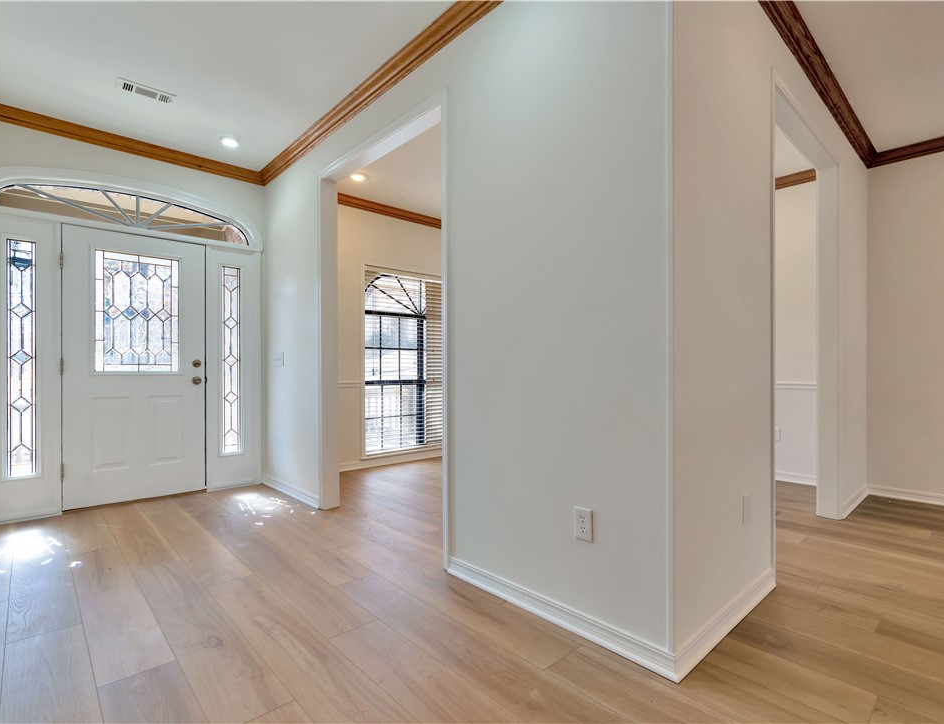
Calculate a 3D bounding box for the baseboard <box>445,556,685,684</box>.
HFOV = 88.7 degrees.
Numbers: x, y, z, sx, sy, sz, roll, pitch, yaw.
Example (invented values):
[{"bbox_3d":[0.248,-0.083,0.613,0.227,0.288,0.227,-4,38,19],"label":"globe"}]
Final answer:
[{"bbox_3d":[0.271,1.002,1.985,0.018,0.095,1.165,0,-1,-43],"label":"baseboard"}]

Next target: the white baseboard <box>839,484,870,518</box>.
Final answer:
[{"bbox_3d":[2.797,1.003,3.520,0.900,0.095,0.018,0,-1,-43],"label":"white baseboard"}]

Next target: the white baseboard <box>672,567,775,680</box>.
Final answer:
[{"bbox_3d":[1.039,0.999,1.916,1.020,0.095,0.018,0,-1,-43],"label":"white baseboard"}]

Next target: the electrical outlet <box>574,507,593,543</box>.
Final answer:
[{"bbox_3d":[0.419,0.612,1.811,0.009,0.119,0.079,0,-1,-43],"label":"electrical outlet"}]

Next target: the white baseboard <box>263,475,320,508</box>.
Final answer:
[{"bbox_3d":[-1.489,1.021,3.875,0.018,0.095,1.080,0,-1,-43],"label":"white baseboard"}]

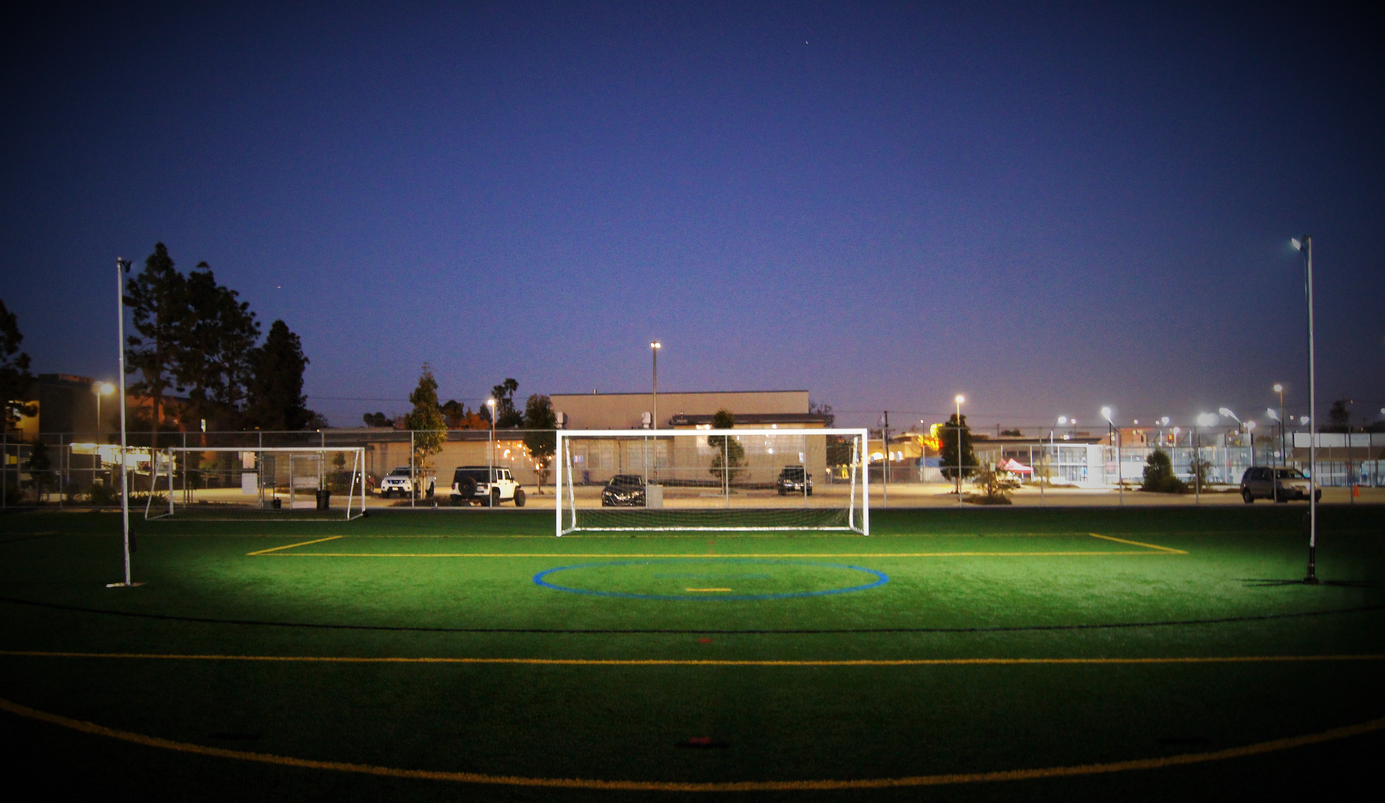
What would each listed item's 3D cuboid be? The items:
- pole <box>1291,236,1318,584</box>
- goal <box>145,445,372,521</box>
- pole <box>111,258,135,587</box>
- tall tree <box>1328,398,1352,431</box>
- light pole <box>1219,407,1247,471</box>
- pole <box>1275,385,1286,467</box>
[{"bbox_3d":[8.633,0.092,14.655,0.380,4.919,0.250,-1,-4,9],"label":"pole"},{"bbox_3d":[-14.240,2.690,34.050,6.600,2.300,1.750,0,-4,2],"label":"goal"},{"bbox_3d":[-8.313,0.269,15.145,0.360,4.787,0.300,1,-4,-17],"label":"pole"},{"bbox_3d":[87.554,4.747,140.314,3.400,10.392,3.400,0,-3,0],"label":"tall tree"},{"bbox_3d":[46.975,3.767,90.202,2.300,6.699,0.500,1,-4,-17],"label":"light pole"},{"bbox_3d":[40.884,2.460,72.217,0.750,7.198,0.400,1,-4,-17],"label":"pole"}]

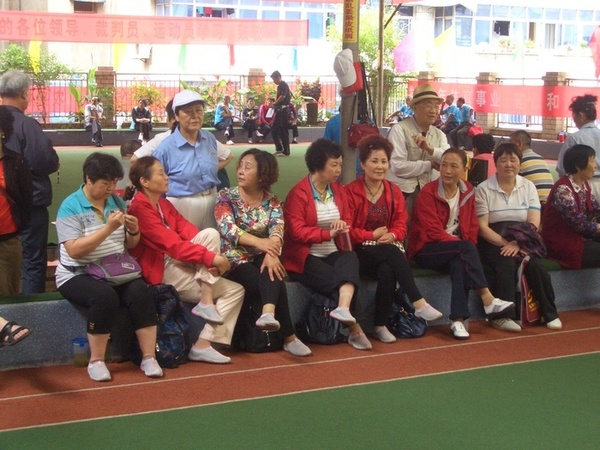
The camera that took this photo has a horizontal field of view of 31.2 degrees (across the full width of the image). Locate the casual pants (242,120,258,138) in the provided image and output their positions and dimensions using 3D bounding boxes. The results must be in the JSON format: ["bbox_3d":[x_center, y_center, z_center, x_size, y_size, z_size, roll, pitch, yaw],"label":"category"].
[{"bbox_3d":[-1.211,-2.328,26.280,0.420,0.460,0.520,-3,9,-23],"label":"casual pants"}]

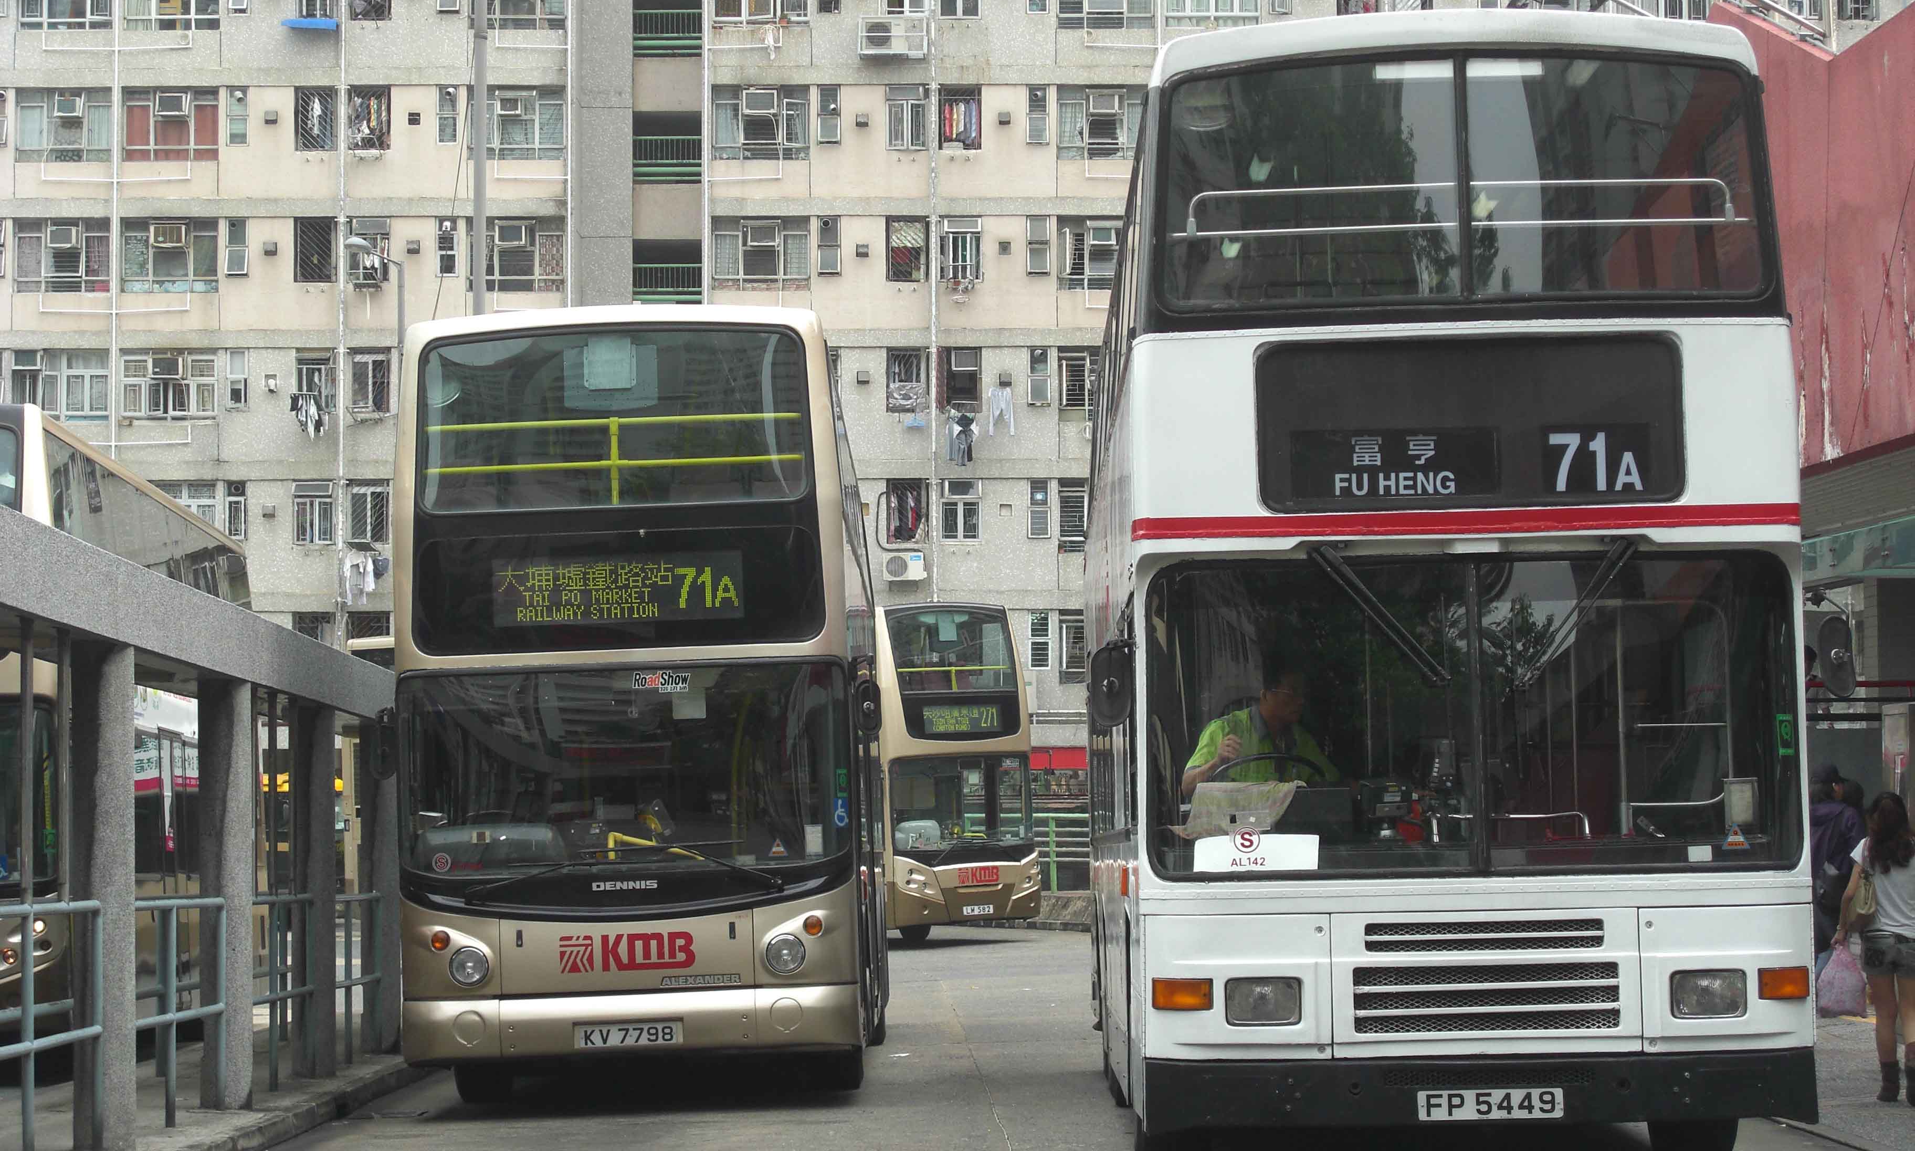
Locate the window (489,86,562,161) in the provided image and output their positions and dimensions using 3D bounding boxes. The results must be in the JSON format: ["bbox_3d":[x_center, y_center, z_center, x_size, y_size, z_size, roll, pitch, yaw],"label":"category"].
[{"bbox_3d":[-9.015,-9.245,90.632,1.951,1.506,0.150,0,-4,0],"label":"window"}]

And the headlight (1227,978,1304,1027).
[{"bbox_3d":[1.123,1.566,16.250,0.285,0.176,0.120,-1,-4,1],"label":"headlight"}]

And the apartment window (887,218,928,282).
[{"bbox_3d":[-1.026,-6.711,91.275,0.879,1.370,0.200,0,-4,0],"label":"apartment window"}]

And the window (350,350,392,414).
[{"bbox_3d":[-12.003,-3.947,90.520,0.872,1.261,0.150,0,-4,0],"label":"window"}]

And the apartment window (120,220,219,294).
[{"bbox_3d":[-16.127,-6.524,90.612,1.962,1.510,0.180,0,-3,0],"label":"apartment window"}]

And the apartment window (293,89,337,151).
[{"bbox_3d":[-13.160,-9.330,90.638,0.867,1.301,0.150,0,-4,0],"label":"apartment window"}]

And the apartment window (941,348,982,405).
[{"bbox_3d":[0.069,-4.026,91.092,0.878,1.352,0.200,0,-4,0],"label":"apartment window"}]

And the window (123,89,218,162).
[{"bbox_3d":[-16.100,-9.222,90.632,1.974,1.521,0.150,0,-4,0],"label":"window"}]

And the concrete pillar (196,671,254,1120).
[{"bbox_3d":[-3.668,1.602,22.200,0.260,2.150,0.260,0,-4,-1],"label":"concrete pillar"}]

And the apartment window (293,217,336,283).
[{"bbox_3d":[-13.133,-6.643,90.457,0.865,1.342,0.150,0,-4,0],"label":"apartment window"}]

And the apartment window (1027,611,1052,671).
[{"bbox_3d":[1.675,1.324,90.068,0.517,1.219,0.180,0,-3,0],"label":"apartment window"}]

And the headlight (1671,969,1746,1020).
[{"bbox_3d":[2.754,1.534,16.230,0.279,0.182,0.120,-1,-4,1],"label":"headlight"}]

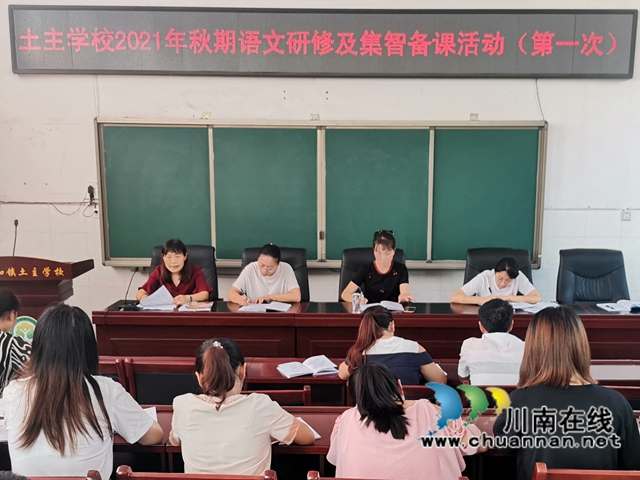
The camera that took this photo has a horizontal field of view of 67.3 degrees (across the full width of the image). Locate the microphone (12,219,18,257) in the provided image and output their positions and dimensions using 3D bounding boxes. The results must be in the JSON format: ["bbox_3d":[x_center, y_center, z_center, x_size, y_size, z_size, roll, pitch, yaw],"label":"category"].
[{"bbox_3d":[-2.359,0.014,3.720,0.050,0.346,0.080,0,7,0],"label":"microphone"}]

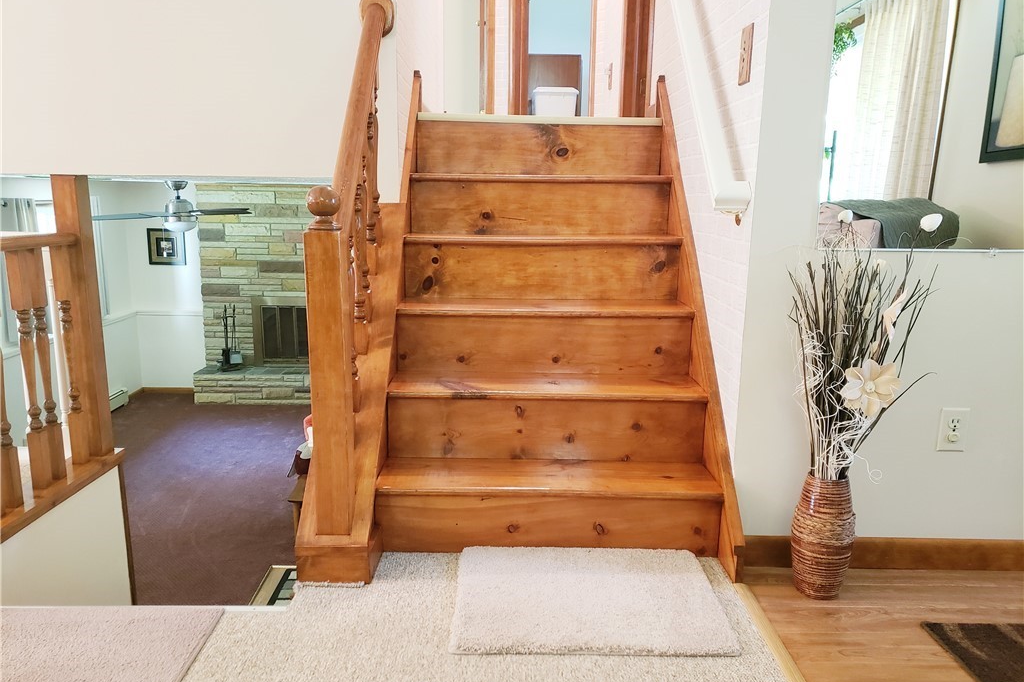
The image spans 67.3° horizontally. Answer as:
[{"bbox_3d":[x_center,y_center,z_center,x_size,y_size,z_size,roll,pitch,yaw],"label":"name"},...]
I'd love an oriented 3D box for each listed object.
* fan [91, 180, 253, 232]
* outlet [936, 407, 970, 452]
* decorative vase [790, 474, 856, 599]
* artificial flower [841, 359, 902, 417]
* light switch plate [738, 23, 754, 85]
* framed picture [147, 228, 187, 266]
[{"bbox_3d":[-2.403,-0.959,5.480,1.220,0.362,1.240,1,11,-1],"label":"fan"},{"bbox_3d":[1.130,0.229,1.967,0.071,0.114,0.010,1,11,-1],"label":"outlet"},{"bbox_3d":[0.771,0.478,1.906,0.147,0.301,0.147,1,11,-1],"label":"decorative vase"},{"bbox_3d":[0.837,0.111,1.793,0.145,0.135,0.060,4,12,16],"label":"artificial flower"},{"bbox_3d":[0.588,-0.717,1.930,0.010,0.138,0.092,1,11,-1],"label":"light switch plate"},{"bbox_3d":[-3.703,-1.008,8.255,0.385,0.385,0.025,1,11,-1],"label":"framed picture"}]

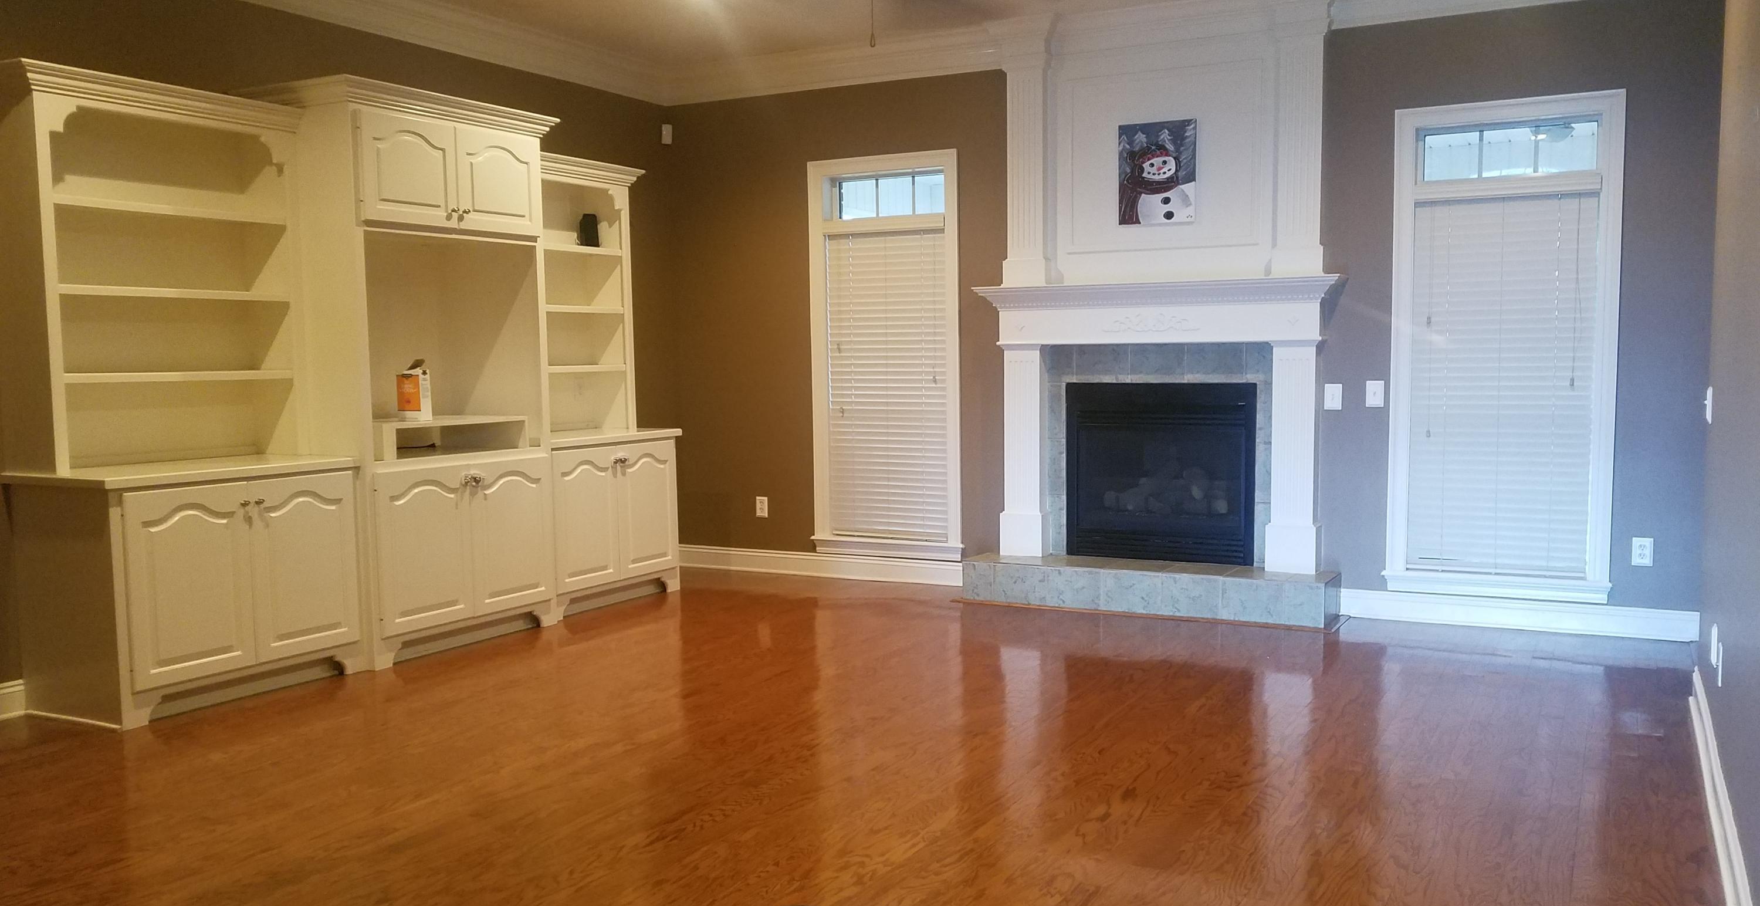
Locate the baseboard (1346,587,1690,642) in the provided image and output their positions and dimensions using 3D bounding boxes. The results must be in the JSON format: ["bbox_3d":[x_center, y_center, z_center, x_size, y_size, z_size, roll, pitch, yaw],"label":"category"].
[{"bbox_3d":[2.963,0.758,6.210,1.520,0.146,0.034,2,5,29],"label":"baseboard"}]

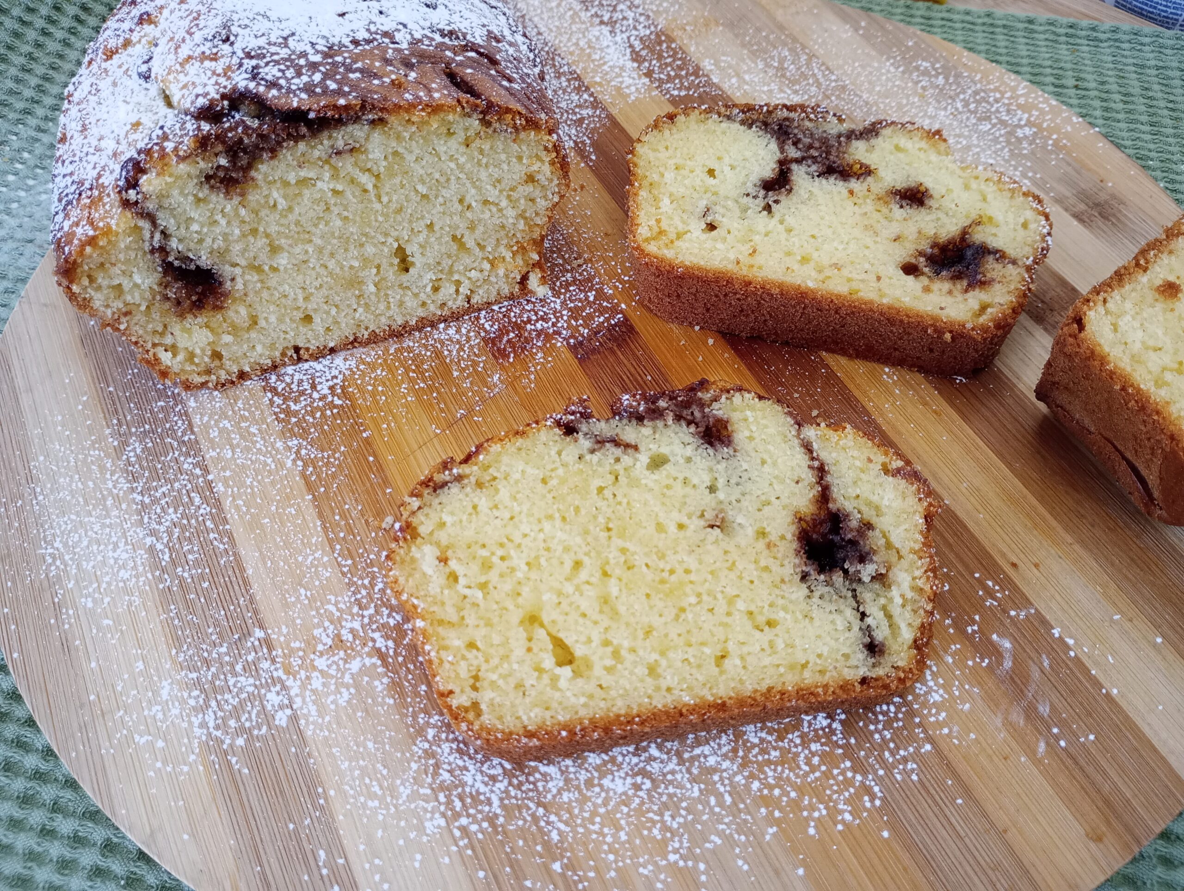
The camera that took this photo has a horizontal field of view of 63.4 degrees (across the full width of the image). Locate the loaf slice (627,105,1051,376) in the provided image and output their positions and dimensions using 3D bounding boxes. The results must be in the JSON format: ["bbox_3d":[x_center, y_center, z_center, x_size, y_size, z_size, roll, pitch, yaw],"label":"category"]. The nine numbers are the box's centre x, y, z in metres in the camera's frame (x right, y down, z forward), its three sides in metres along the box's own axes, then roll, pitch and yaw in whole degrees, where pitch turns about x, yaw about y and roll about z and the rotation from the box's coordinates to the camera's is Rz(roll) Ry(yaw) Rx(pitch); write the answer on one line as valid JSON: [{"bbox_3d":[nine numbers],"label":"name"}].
[{"bbox_3d":[0.060,-0.057,0.248,0.106,0.019,0.069,15,57,11],"label":"loaf slice"}]

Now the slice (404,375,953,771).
[{"bbox_3d":[0.015,0.022,0.199,0.111,0.016,0.076,-6,55,-3],"label":"slice"}]

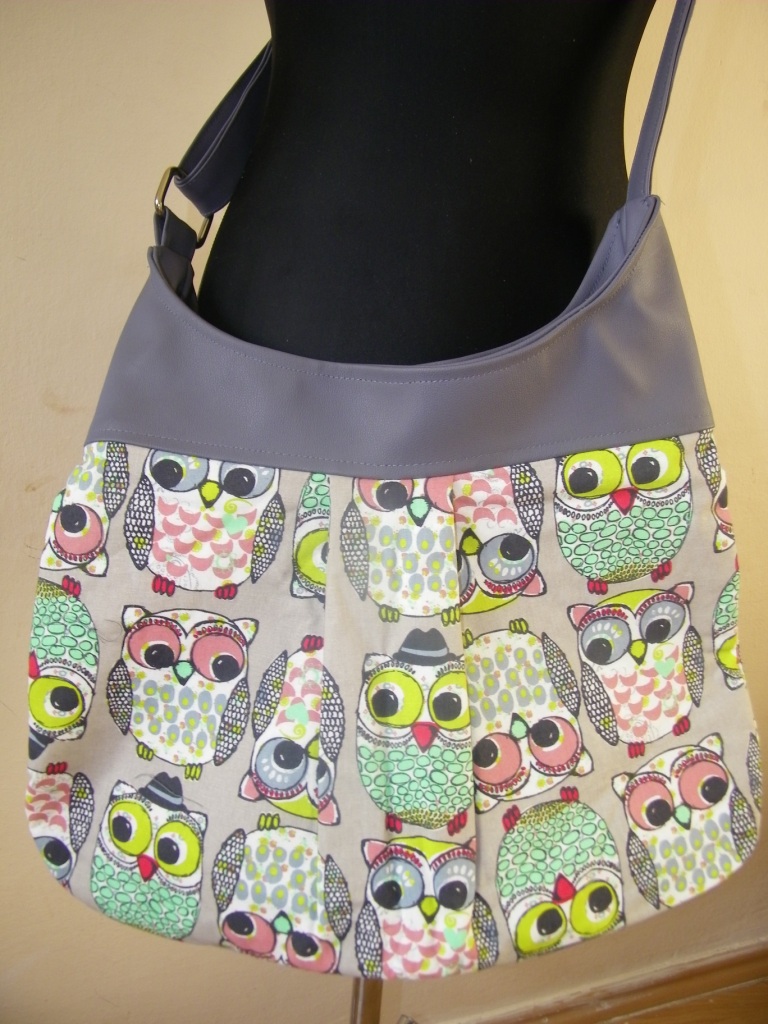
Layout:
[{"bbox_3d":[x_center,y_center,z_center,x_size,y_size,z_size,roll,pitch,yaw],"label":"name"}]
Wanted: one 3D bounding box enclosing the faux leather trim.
[{"bbox_3d":[0.006,-0.104,0.478,0.372,0.162,0.100,5,13,5],"label":"faux leather trim"}]

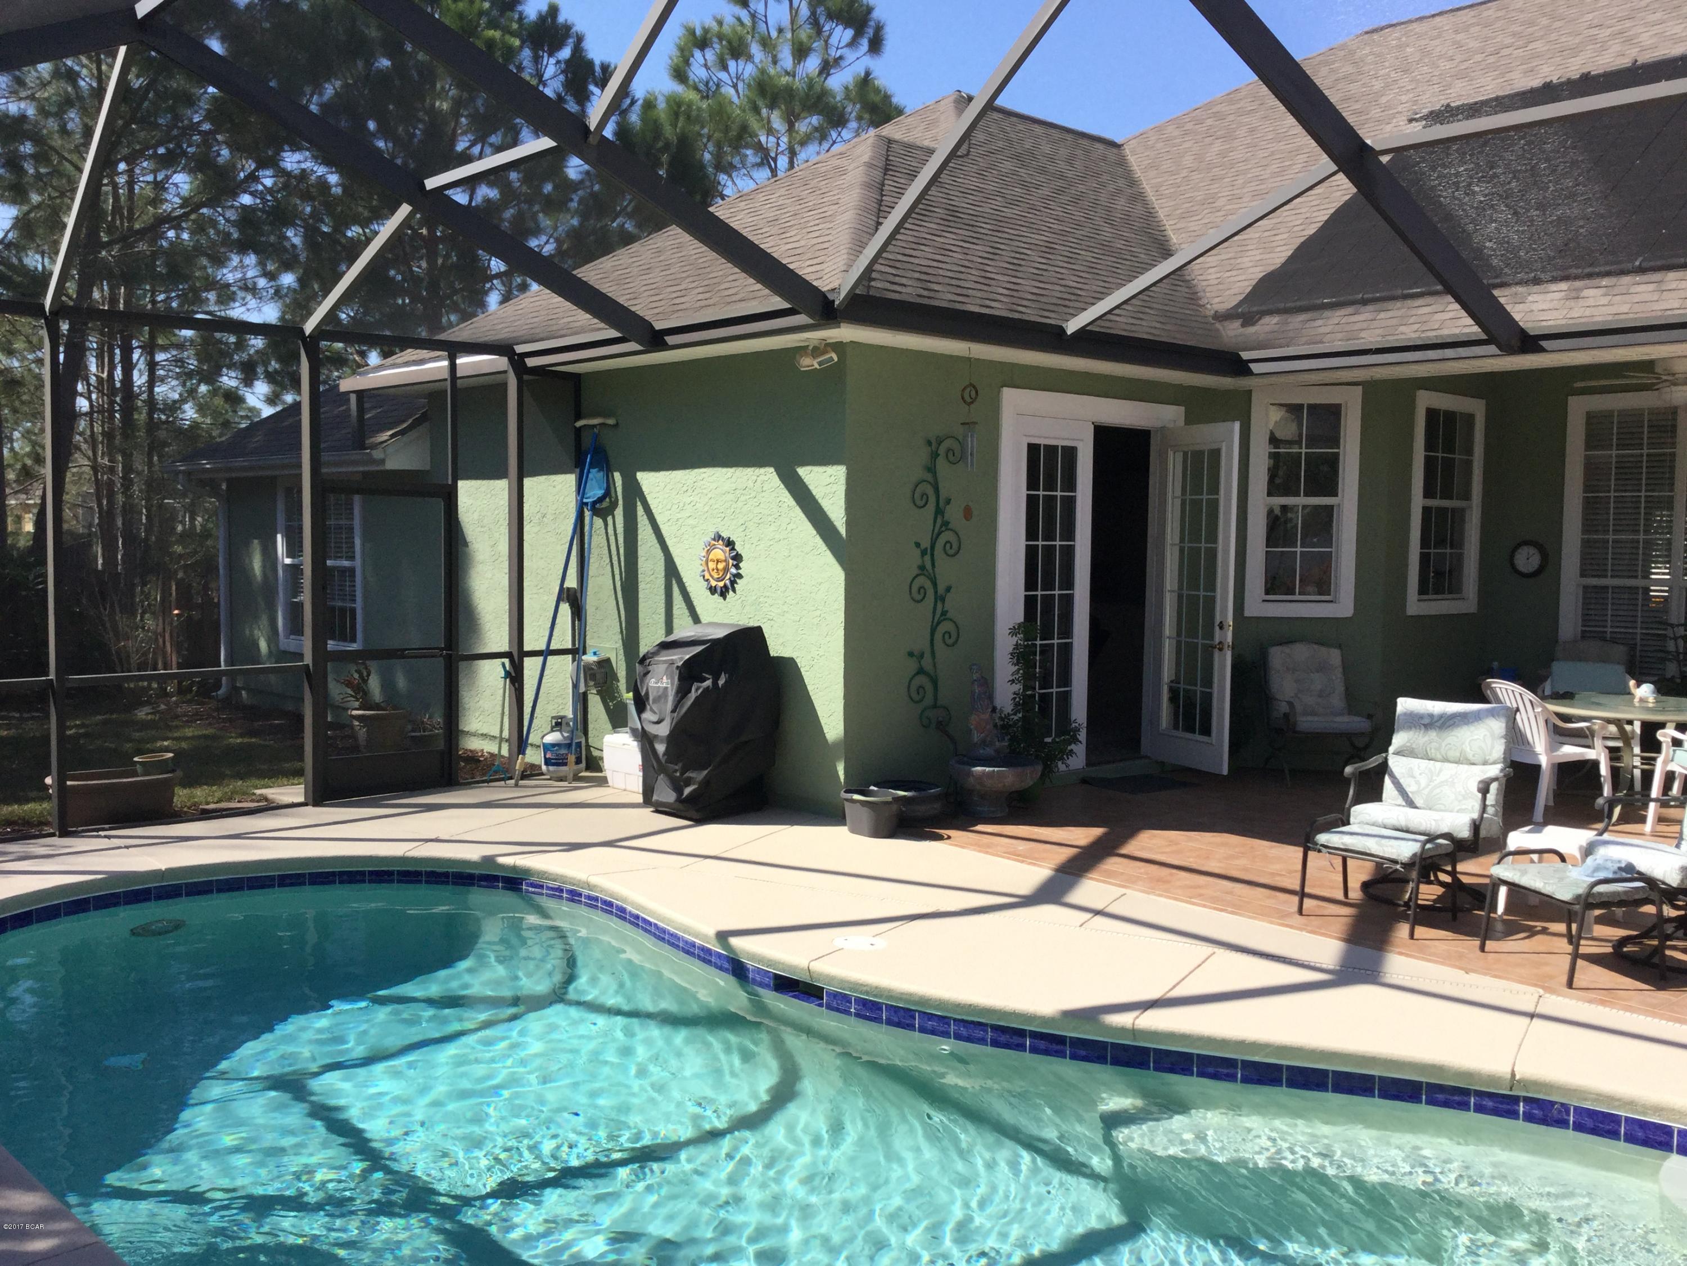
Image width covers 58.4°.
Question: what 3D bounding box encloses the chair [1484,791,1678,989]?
[{"bbox_3d":[3.457,0.924,6.465,1.370,0.950,0.740,0,4,-16],"label":"chair"}]

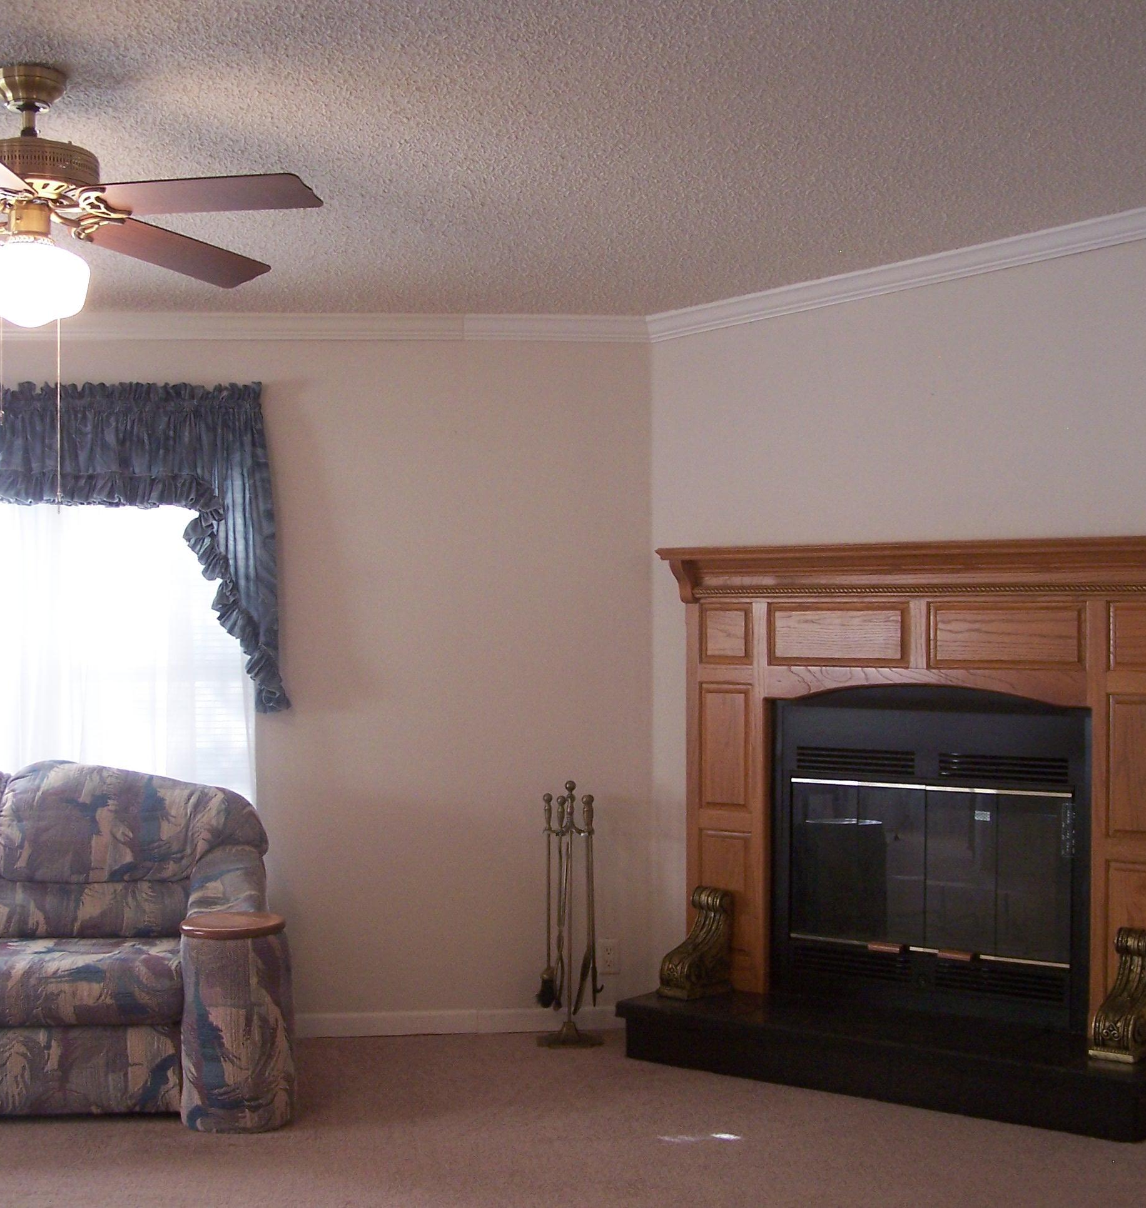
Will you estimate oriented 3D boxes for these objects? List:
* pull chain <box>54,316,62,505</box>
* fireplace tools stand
[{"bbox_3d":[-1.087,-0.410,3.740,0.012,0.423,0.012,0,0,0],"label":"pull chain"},{"bbox_3d":[-0.011,0.983,5.639,0.205,0.835,0.205,0,0,-6],"label":"fireplace tools stand"}]

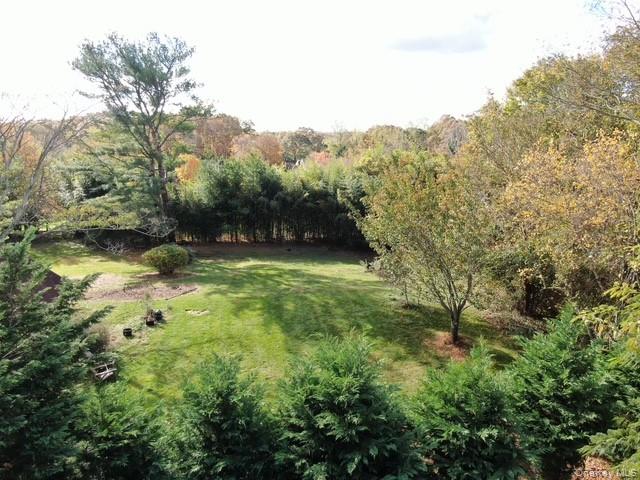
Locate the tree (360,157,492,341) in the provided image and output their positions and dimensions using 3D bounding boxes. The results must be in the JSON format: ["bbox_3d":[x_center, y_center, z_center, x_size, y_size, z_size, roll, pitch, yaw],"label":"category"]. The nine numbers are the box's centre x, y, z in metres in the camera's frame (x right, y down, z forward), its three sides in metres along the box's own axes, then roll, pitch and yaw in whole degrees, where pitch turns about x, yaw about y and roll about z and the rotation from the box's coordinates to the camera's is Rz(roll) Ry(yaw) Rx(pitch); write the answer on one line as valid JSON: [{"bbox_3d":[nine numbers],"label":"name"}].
[{"bbox_3d":[4.070,0.470,17.300,5.100,7.600,4.900,0,13,0],"label":"tree"}]

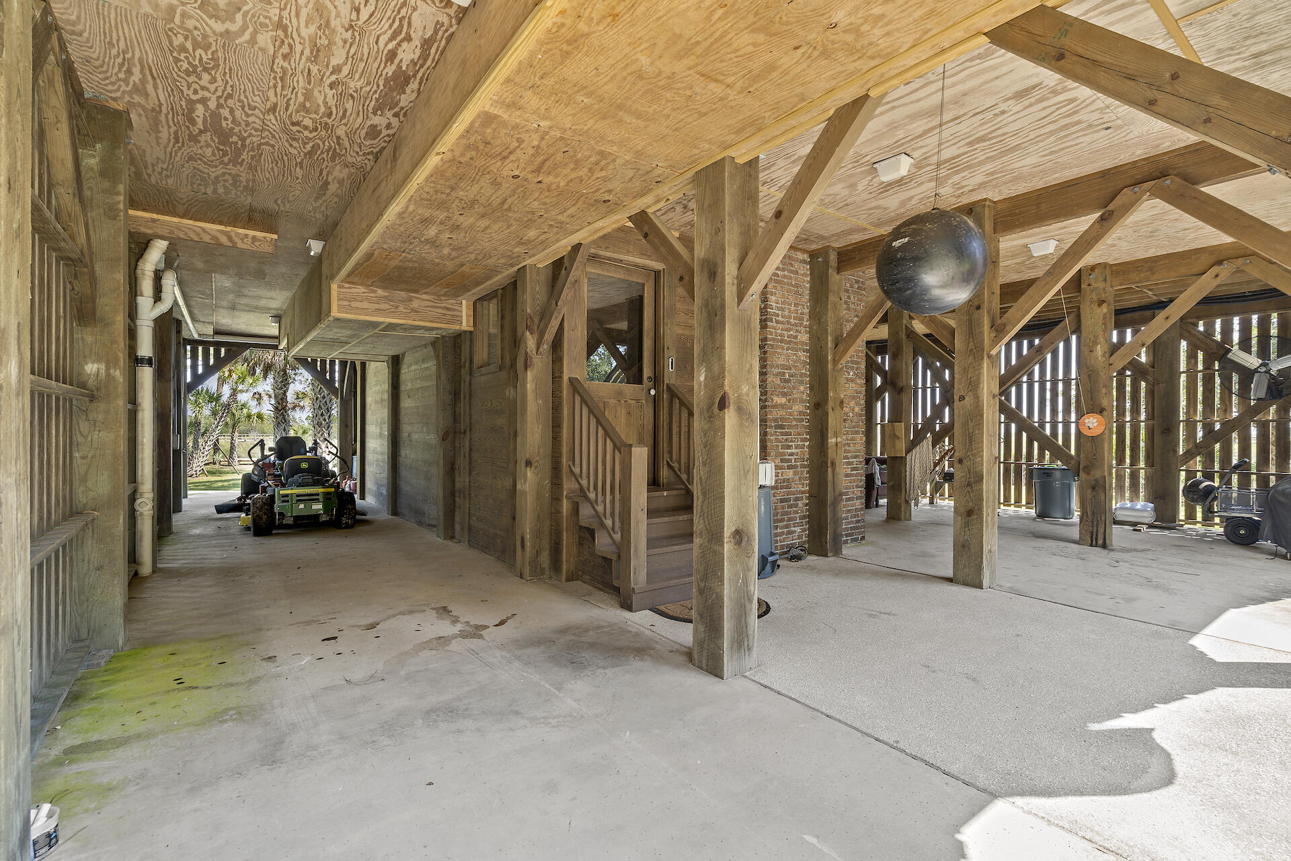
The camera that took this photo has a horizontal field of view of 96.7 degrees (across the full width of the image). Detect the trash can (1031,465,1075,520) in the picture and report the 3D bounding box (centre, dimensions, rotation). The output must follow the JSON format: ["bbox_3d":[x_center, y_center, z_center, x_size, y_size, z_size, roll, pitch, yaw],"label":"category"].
[{"bbox_3d":[6.544,0.985,9.152,0.650,0.800,0.600,0,0,36],"label":"trash can"}]

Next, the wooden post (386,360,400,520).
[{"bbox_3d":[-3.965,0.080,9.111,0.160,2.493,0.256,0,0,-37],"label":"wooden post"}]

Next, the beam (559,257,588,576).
[{"bbox_3d":[-0.672,-0.119,5.243,0.229,2.946,0.150,0,0,-37],"label":"beam"}]

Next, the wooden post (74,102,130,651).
[{"bbox_3d":[-3.309,-0.293,3.484,0.240,3.274,0.253,0,0,-37],"label":"wooden post"}]

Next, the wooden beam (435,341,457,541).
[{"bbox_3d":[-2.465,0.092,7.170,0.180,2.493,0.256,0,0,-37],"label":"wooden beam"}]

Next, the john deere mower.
[{"bbox_3d":[-5.099,0.685,8.147,1.500,1.246,2.100,0,1,-32],"label":"john deere mower"}]

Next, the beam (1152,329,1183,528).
[{"bbox_3d":[7.852,-0.185,8.599,0.256,3.151,0.256,0,0,-37],"label":"beam"}]

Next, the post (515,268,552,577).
[{"bbox_3d":[-1.018,-0.070,5.262,0.247,2.812,0.247,0,1,-36],"label":"post"}]

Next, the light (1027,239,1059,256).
[{"bbox_3d":[4.114,-1.870,5.935,0.178,0.120,0.225,0,1,-36],"label":"light"}]

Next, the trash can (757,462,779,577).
[{"bbox_3d":[0.959,0.896,5.542,0.630,0.930,0.600,0,0,10],"label":"trash can"}]

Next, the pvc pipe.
[{"bbox_3d":[-4.563,-0.229,5.332,0.240,3.124,0.140,0,0,-37],"label":"pvc pipe"}]

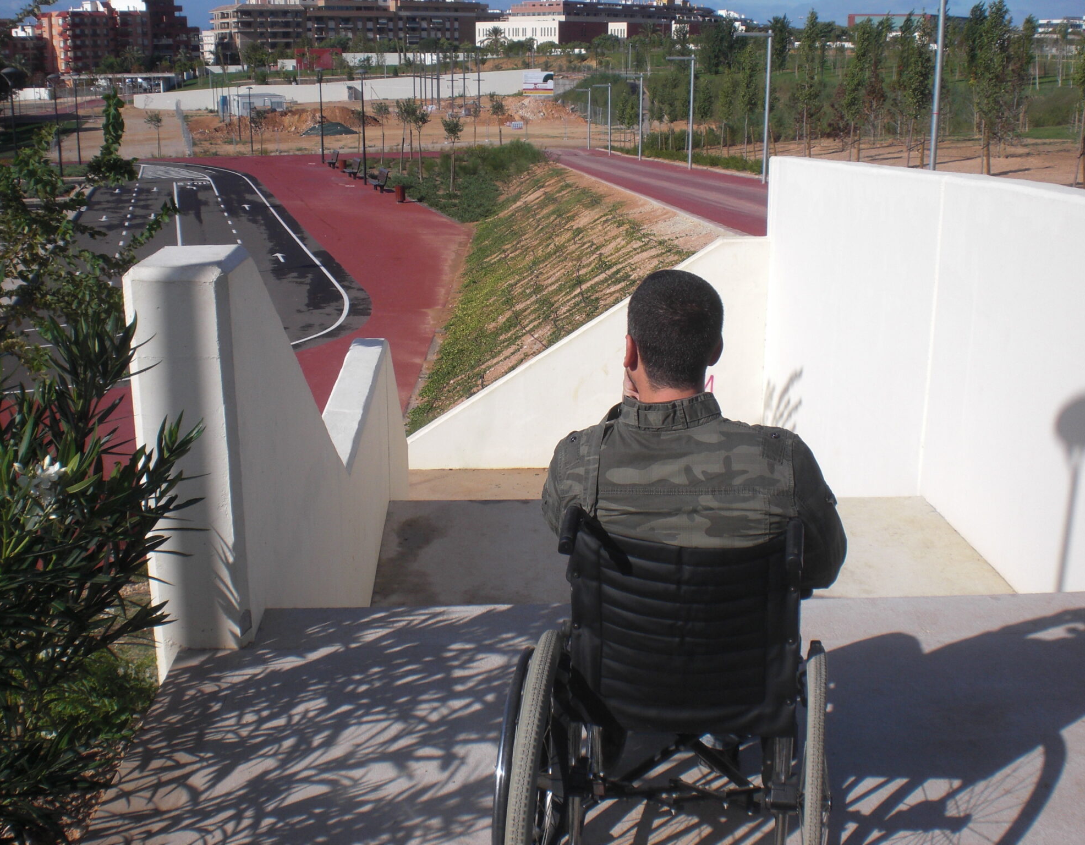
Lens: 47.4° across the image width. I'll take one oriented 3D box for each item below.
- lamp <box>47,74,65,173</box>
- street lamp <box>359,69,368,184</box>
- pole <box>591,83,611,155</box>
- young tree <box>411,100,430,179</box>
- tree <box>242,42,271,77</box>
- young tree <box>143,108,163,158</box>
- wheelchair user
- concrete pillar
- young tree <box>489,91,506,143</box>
[{"bbox_3d":[-20.957,-12.788,53.491,0.660,4.400,0.660,0,15,0],"label":"lamp"},{"bbox_3d":[-7.046,-11.614,48.652,0.420,4.400,0.420,0,15,0],"label":"street lamp"},{"bbox_3d":[3.198,-16.358,67.070,1.050,3.850,0.170,-1,15,-3],"label":"pole"},{"bbox_3d":[-5.020,-11.553,50.747,0.760,3.050,0.760,0,15,0],"label":"young tree"},{"bbox_3d":[-42.174,-53.247,182.336,4.200,5.500,4.200,0,15,0],"label":"tree"},{"bbox_3d":[-20.531,-15.223,65.268,1.000,2.500,1.000,0,15,0],"label":"young tree"},{"bbox_3d":[0.307,0.257,2.634,0.560,1.250,0.750,2,16,7],"label":"wheelchair user"},{"bbox_3d":[-1.034,0.085,3.777,0.310,1.150,0.420,-2,15,-4],"label":"concrete pillar"},{"bbox_3d":[-2.619,-17.869,72.868,0.950,3.100,0.950,0,15,0],"label":"young tree"}]

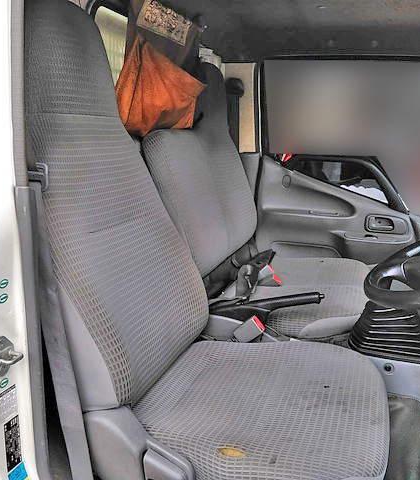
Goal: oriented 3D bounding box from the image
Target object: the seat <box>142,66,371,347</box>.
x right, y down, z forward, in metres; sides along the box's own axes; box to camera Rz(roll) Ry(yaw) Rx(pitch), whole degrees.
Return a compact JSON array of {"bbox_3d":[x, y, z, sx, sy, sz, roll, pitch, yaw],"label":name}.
[{"bbox_3d":[0.216,-0.170,1.803,0.760,0.960,0.780,3,12,19],"label":"seat"}]

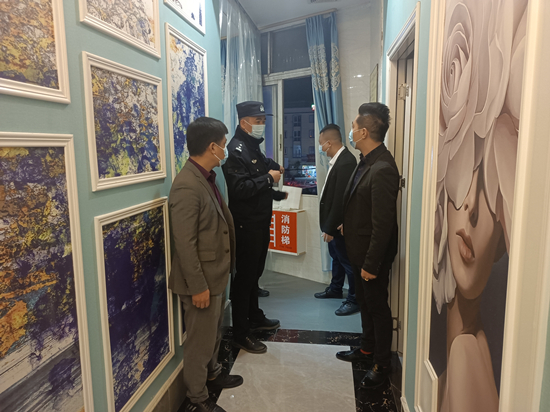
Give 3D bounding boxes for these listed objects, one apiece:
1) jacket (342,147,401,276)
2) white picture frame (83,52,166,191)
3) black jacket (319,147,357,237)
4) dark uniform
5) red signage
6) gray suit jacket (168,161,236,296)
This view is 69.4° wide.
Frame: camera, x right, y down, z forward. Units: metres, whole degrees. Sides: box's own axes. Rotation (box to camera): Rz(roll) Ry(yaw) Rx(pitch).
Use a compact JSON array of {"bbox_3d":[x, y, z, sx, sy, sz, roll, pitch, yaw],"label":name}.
[{"bbox_3d":[0.630,0.011,2.638,0.310,0.800,0.480,-2,8,-13],"label":"jacket"},{"bbox_3d":[-0.627,-0.350,1.750,0.030,0.500,0.600,1,8,11],"label":"white picture frame"},{"bbox_3d":[0.624,-0.147,3.736,0.310,0.770,0.480,-2,8,-8],"label":"black jacket"},{"bbox_3d":[-0.153,0.199,3.046,0.420,1.590,0.520,1,8,13],"label":"dark uniform"},{"bbox_3d":[0.068,0.283,4.488,0.450,0.454,0.030,5,10,37],"label":"red signage"},{"bbox_3d":[-0.419,0.101,2.315,0.310,0.750,0.480,1,8,12],"label":"gray suit jacket"}]

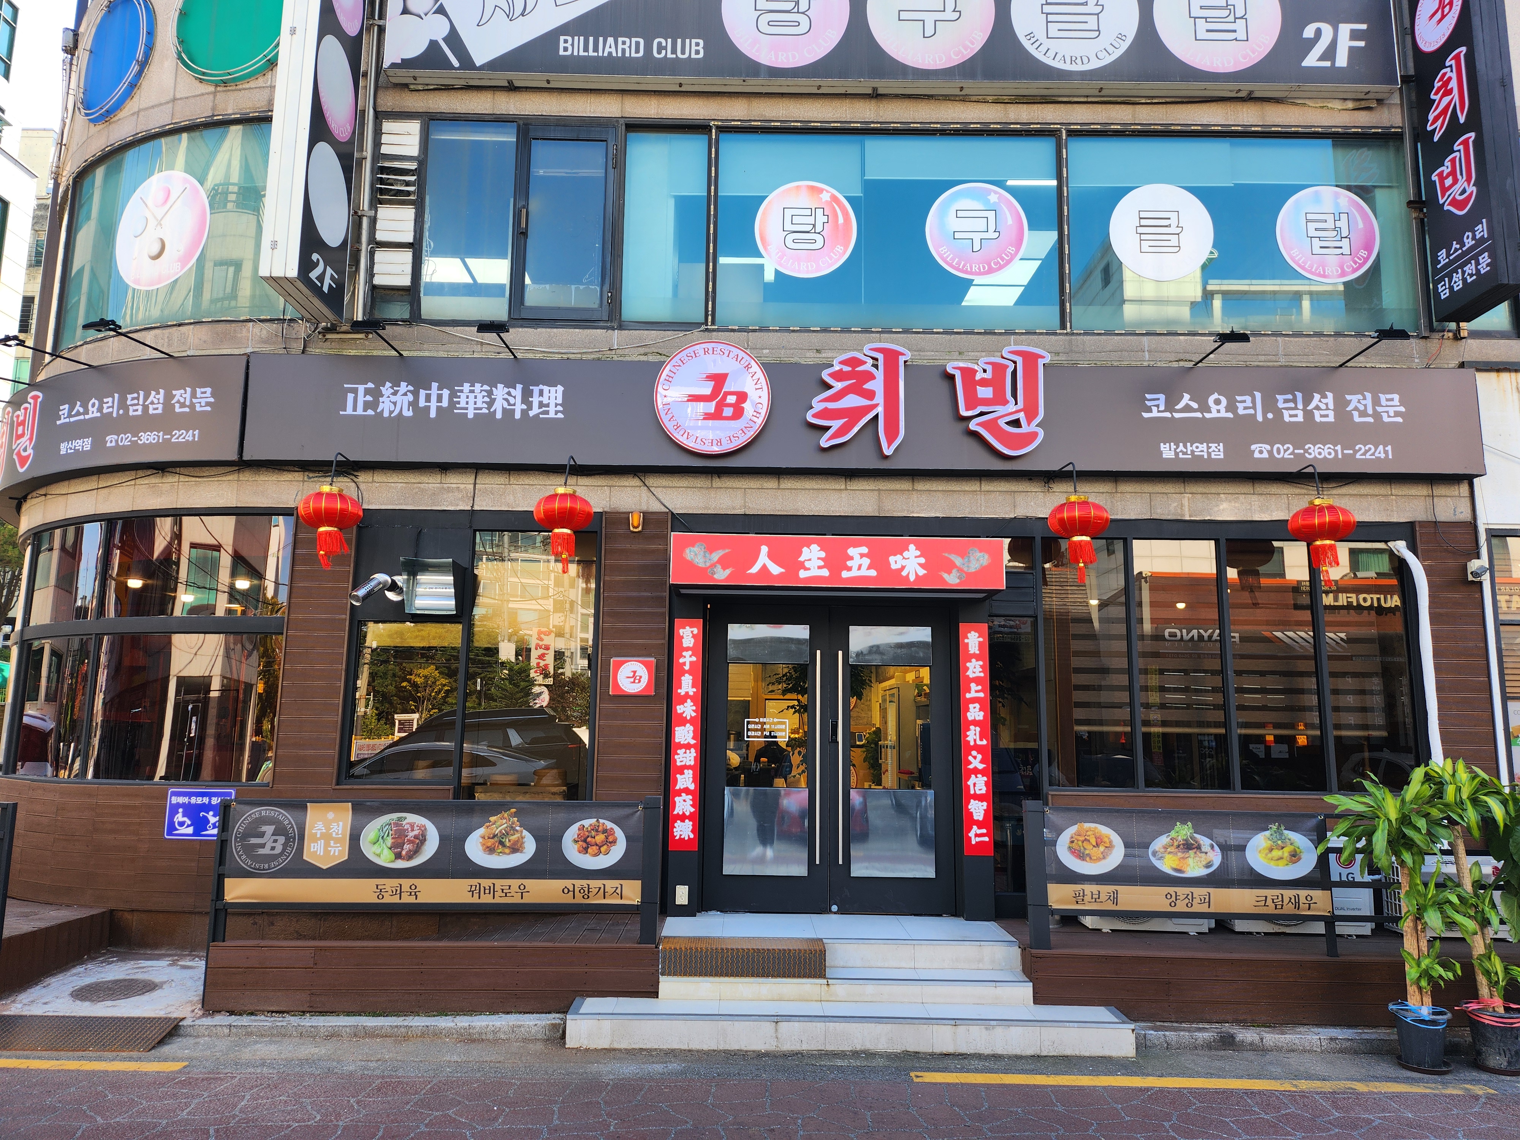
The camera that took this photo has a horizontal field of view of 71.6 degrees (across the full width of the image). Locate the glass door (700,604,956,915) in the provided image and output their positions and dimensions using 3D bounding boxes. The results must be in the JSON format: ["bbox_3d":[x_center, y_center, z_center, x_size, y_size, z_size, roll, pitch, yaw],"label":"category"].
[{"bbox_3d":[0.492,1.333,7.538,1.812,2.166,0.080,1,-8,0],"label":"glass door"}]

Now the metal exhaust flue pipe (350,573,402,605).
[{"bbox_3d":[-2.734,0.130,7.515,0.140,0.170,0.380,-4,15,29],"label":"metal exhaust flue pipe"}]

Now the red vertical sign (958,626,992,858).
[{"bbox_3d":[1.519,1.181,7.396,0.202,1.606,0.030,1,-8,0],"label":"red vertical sign"}]

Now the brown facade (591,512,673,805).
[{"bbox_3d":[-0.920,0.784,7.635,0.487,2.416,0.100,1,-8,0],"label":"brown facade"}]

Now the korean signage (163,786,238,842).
[{"bbox_3d":[-3.993,1.742,7.500,0.505,0.360,0.025,0,-9,7],"label":"korean signage"}]

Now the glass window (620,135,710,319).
[{"bbox_3d":[-0.731,-2.644,8.176,0.660,1.570,0.100,1,-9,0],"label":"glass window"}]

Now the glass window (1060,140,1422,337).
[{"bbox_3d":[3.700,-2.584,8.150,2.625,1.572,0.070,1,-8,0],"label":"glass window"}]

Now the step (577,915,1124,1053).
[{"bbox_3d":[0.510,2.550,6.629,3.170,0.479,1.434,1,-8,0],"label":"step"}]

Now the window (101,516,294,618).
[{"bbox_3d":[-4.250,-0.024,7.883,1.609,0.756,0.150,-1,-8,13],"label":"window"}]

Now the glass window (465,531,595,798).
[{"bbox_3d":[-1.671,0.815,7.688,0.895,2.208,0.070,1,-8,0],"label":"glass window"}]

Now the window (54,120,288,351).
[{"bbox_3d":[-4.765,-2.684,8.554,2.640,1.620,0.300,-2,-9,21],"label":"window"}]

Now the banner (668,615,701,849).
[{"bbox_3d":[-0.516,1.149,7.404,0.196,1.600,0.030,1,-8,0],"label":"banner"}]

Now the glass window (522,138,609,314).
[{"bbox_3d":[-1.519,-2.693,8.240,0.616,1.463,0.080,0,-9,0],"label":"glass window"}]

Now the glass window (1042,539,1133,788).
[{"bbox_3d":[2.385,0.660,7.679,0.612,1.813,0.080,0,-9,0],"label":"glass window"}]

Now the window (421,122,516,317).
[{"bbox_3d":[-2.248,-2.699,8.176,0.668,1.616,0.070,1,-8,0],"label":"window"}]

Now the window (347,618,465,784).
[{"bbox_3d":[-2.577,0.949,7.662,0.774,1.143,0.080,0,-9,0],"label":"window"}]

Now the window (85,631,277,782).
[{"bbox_3d":[-4.264,1.007,7.743,1.609,1.071,0.150,-1,-8,13],"label":"window"}]

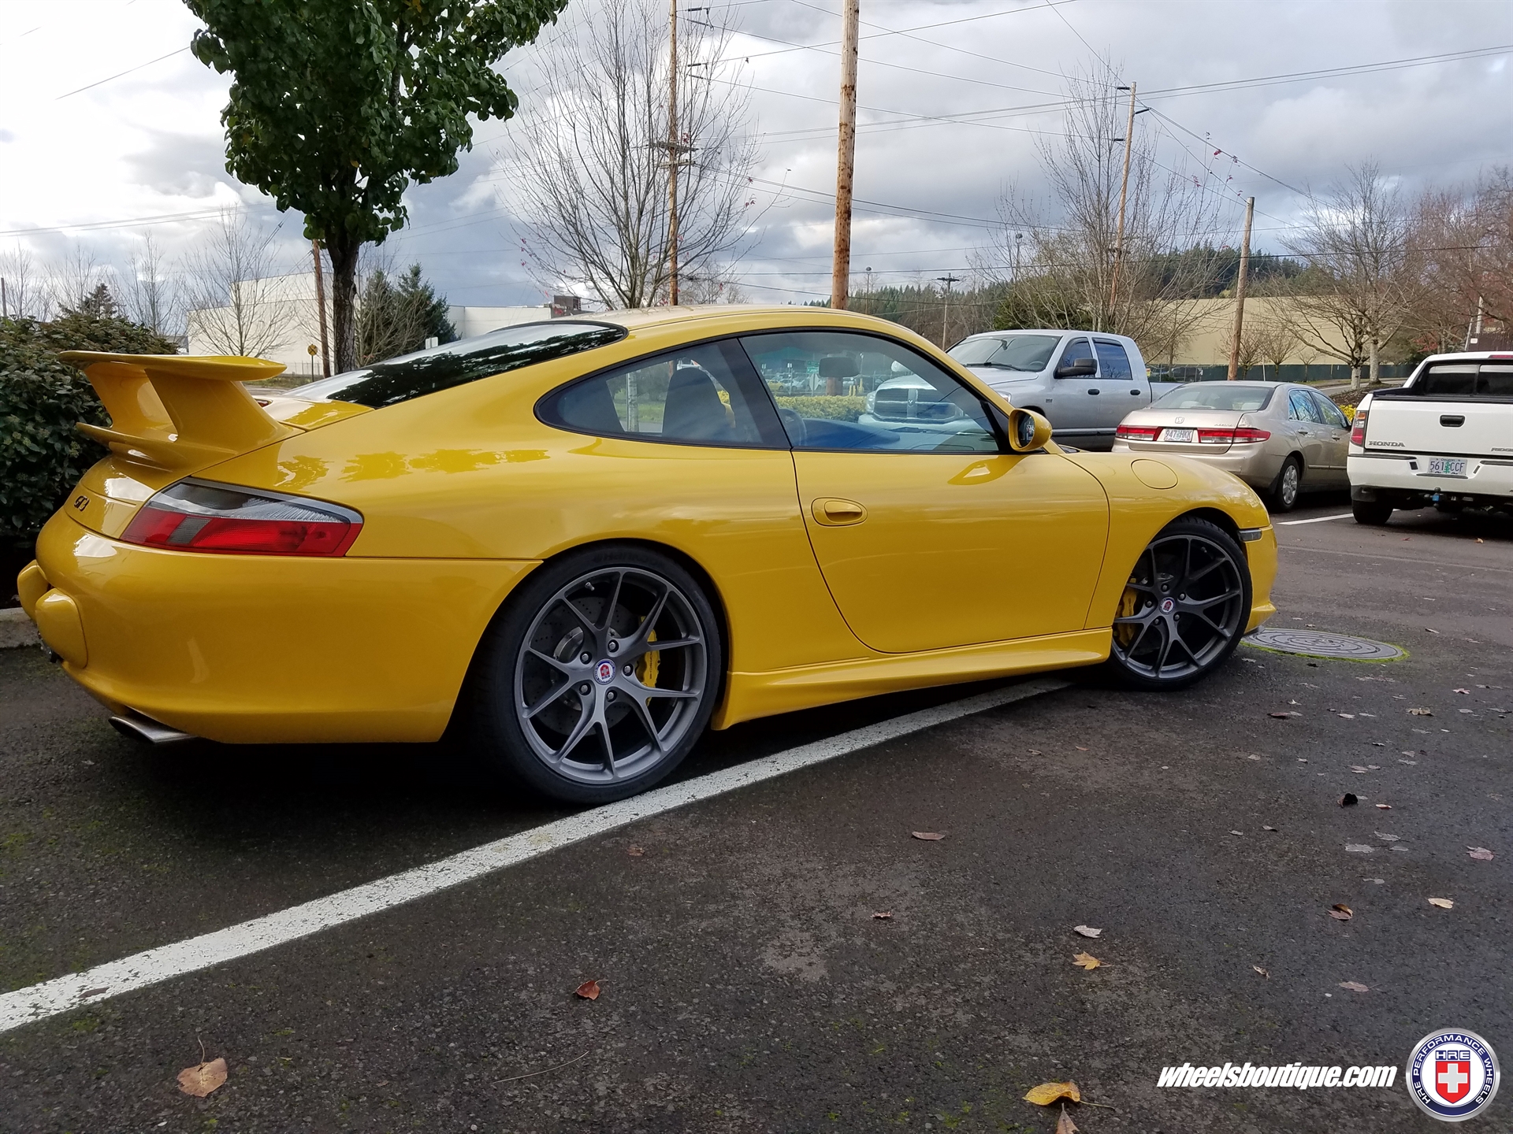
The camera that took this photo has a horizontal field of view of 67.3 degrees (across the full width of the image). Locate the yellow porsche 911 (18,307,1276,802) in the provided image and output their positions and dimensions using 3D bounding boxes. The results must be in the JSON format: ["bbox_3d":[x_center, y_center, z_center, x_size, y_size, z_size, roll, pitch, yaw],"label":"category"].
[{"bbox_3d":[0.057,-0.232,3.960,4.430,1.280,1.820,-3,9,-36],"label":"yellow porsche 911"}]

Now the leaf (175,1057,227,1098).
[{"bbox_3d":[-0.753,0.700,1.550,0.064,0.015,0.085,-3,9,-33],"label":"leaf"}]

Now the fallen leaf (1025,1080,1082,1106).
[{"bbox_3d":[0.411,0.737,1.590,0.085,0.022,0.050,0,8,-14],"label":"fallen leaf"}]

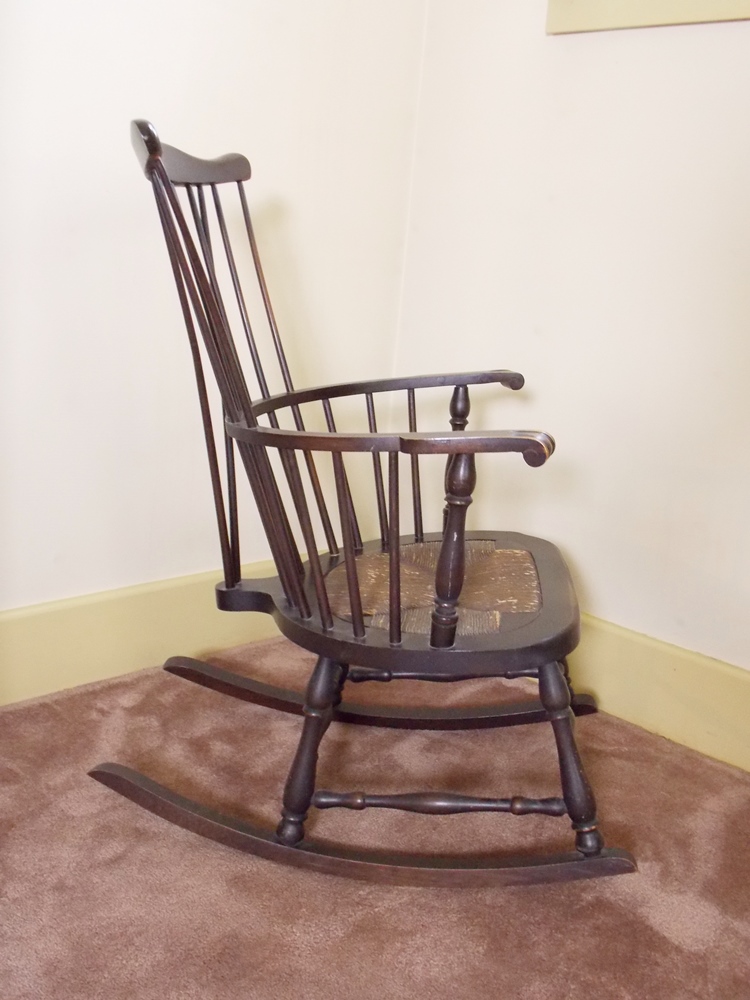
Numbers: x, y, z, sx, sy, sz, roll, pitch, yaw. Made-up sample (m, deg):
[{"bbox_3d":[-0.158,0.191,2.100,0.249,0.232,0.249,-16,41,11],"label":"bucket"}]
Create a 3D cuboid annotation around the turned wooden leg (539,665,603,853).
[{"bbox_3d":[0.265,0.348,1.321,0.041,0.279,0.041,-11,1,4],"label":"turned wooden leg"}]

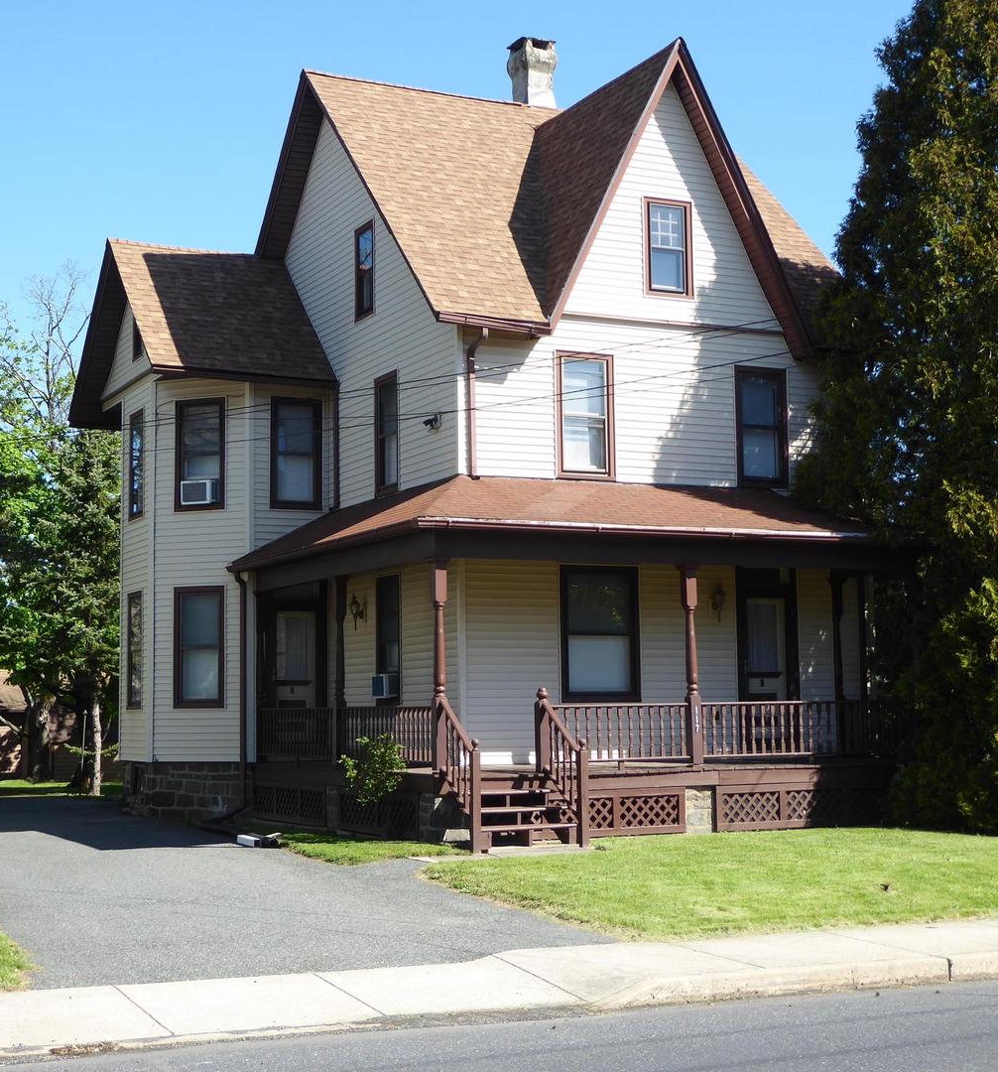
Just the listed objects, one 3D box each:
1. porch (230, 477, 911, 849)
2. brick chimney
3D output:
[{"bbox_3d":[1.187,1.537,24.606,7.450,4.360,7.450,2,-6,-26],"label":"porch"},{"bbox_3d":[0.519,-7.135,29.809,0.510,1.200,0.700,2,-6,-26],"label":"brick chimney"}]

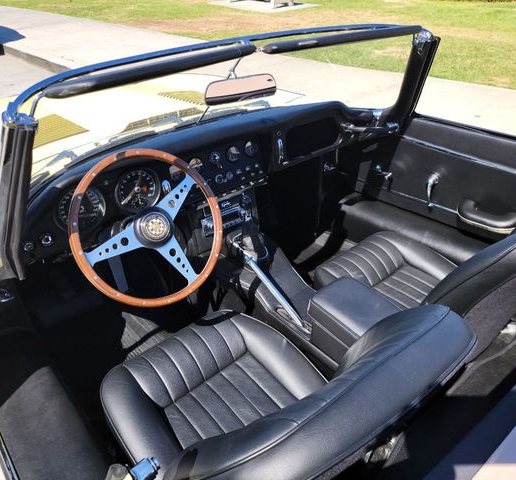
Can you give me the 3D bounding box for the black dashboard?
[{"bbox_3d":[-0.127,-0.243,1.399,1.230,0.230,0.185,-25,41,-33],"label":"black dashboard"}]

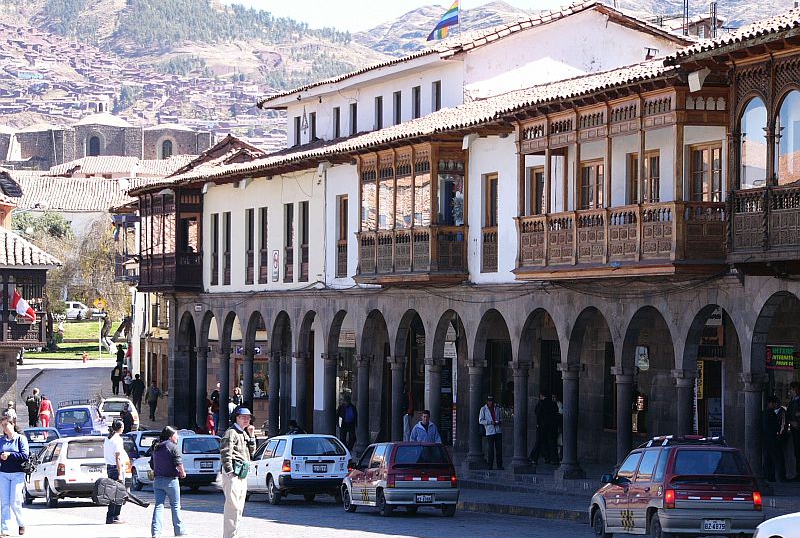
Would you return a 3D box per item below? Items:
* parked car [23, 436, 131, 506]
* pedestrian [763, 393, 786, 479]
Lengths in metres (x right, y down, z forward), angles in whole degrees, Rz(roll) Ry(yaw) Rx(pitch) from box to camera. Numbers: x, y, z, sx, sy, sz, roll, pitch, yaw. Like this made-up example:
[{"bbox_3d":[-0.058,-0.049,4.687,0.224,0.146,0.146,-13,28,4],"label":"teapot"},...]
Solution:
[{"bbox_3d":[-7.236,4.434,58.015,1.660,1.460,4.200,1,-1,-18],"label":"parked car"},{"bbox_3d":[7.385,3.343,51.500,0.500,1.690,0.380,1,-1,-10],"label":"pedestrian"}]

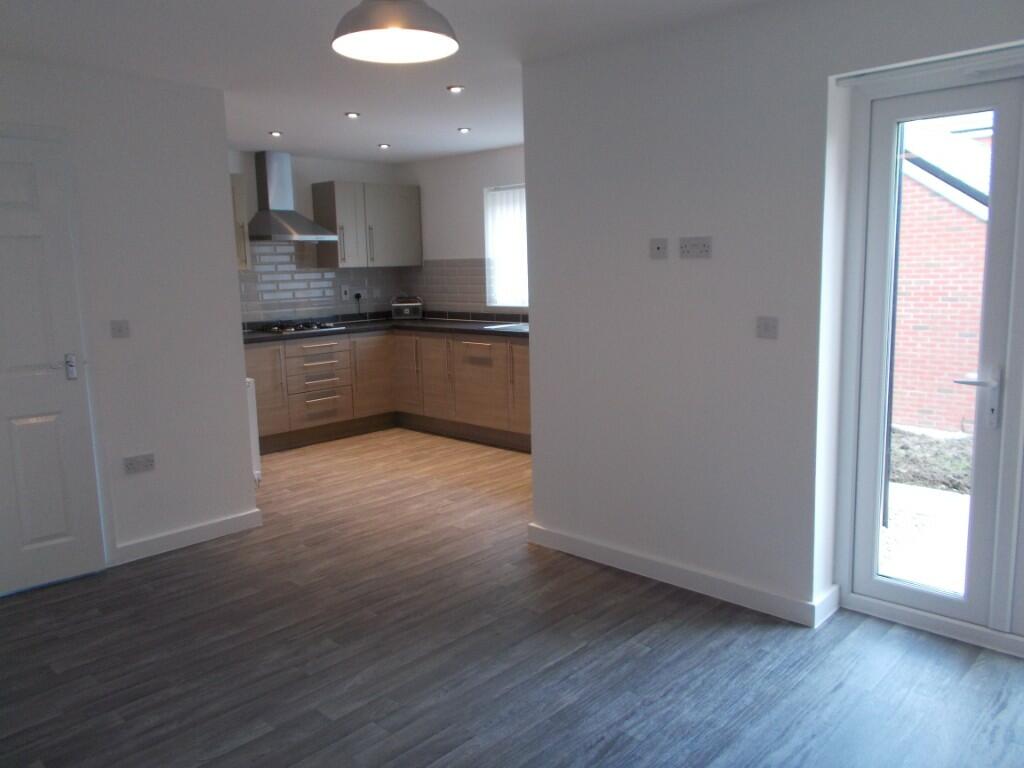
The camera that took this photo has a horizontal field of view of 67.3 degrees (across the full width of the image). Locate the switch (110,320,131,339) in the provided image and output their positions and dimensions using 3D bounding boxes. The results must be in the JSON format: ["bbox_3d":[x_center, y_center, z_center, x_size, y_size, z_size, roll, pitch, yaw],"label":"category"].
[{"bbox_3d":[-1.887,-0.264,3.712,0.010,0.087,0.087,7,12,42],"label":"switch"}]

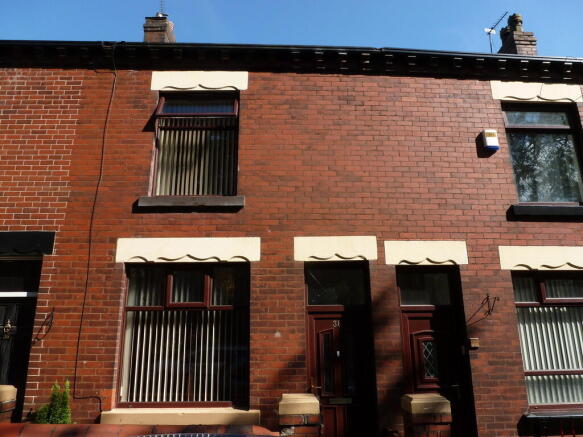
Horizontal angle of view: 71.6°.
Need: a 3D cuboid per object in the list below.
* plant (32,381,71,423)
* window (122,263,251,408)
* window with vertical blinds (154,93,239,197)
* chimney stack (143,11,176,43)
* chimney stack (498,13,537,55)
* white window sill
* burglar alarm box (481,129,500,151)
[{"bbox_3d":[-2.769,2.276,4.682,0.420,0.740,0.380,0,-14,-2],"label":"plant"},{"bbox_3d":[-1.393,1.522,5.411,1.670,1.800,0.130,0,-14,-2],"label":"window"},{"bbox_3d":[-1.387,-1.092,6.028,1.200,1.620,0.140,0,-14,-2],"label":"window with vertical blinds"},{"bbox_3d":[-3.145,-4.289,9.695,0.550,1.380,0.660,0,-14,-2],"label":"chimney stack"},{"bbox_3d":[5.617,-4.409,10.092,0.550,1.600,0.660,0,-14,-2],"label":"chimney stack"},{"bbox_3d":[-1.374,2.485,5.060,1.950,0.170,0.200,0,-14,-2],"label":"white window sill"},{"bbox_3d":[2.999,-1.157,6.083,0.210,0.330,0.100,0,-14,-2],"label":"burglar alarm box"}]

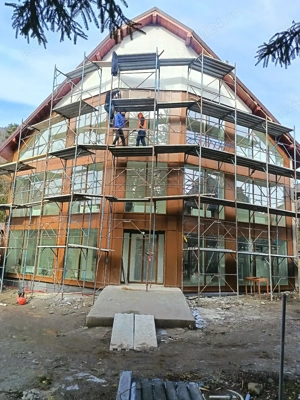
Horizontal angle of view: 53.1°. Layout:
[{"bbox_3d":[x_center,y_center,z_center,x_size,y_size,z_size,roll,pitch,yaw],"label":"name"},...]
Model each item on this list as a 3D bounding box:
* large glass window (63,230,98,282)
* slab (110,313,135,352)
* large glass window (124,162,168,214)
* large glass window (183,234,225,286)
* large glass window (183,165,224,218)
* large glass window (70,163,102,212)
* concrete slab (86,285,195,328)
[{"bbox_3d":[-3.220,2.583,14.164,1.868,2.355,0.120,-4,-12,31],"label":"large glass window"},{"bbox_3d":[-0.696,3.431,7.885,0.540,0.110,1.521,2,6,-3],"label":"slab"},{"bbox_3d":[-0.144,-0.565,13.765,1.878,2.396,0.120,2,-10,2],"label":"large glass window"},{"bbox_3d":[2.556,2.777,13.940,2.369,2.355,0.120,8,-12,-26],"label":"large glass window"},{"bbox_3d":[2.642,-0.318,14.490,2.390,2.396,0.120,8,-12,-26],"label":"large glass window"},{"bbox_3d":[-3.088,-0.507,14.730,1.921,2.396,0.120,-4,-12,31],"label":"large glass window"},{"bbox_3d":[-0.249,3.654,10.647,3.100,0.270,4.216,2,-3,0],"label":"concrete slab"}]

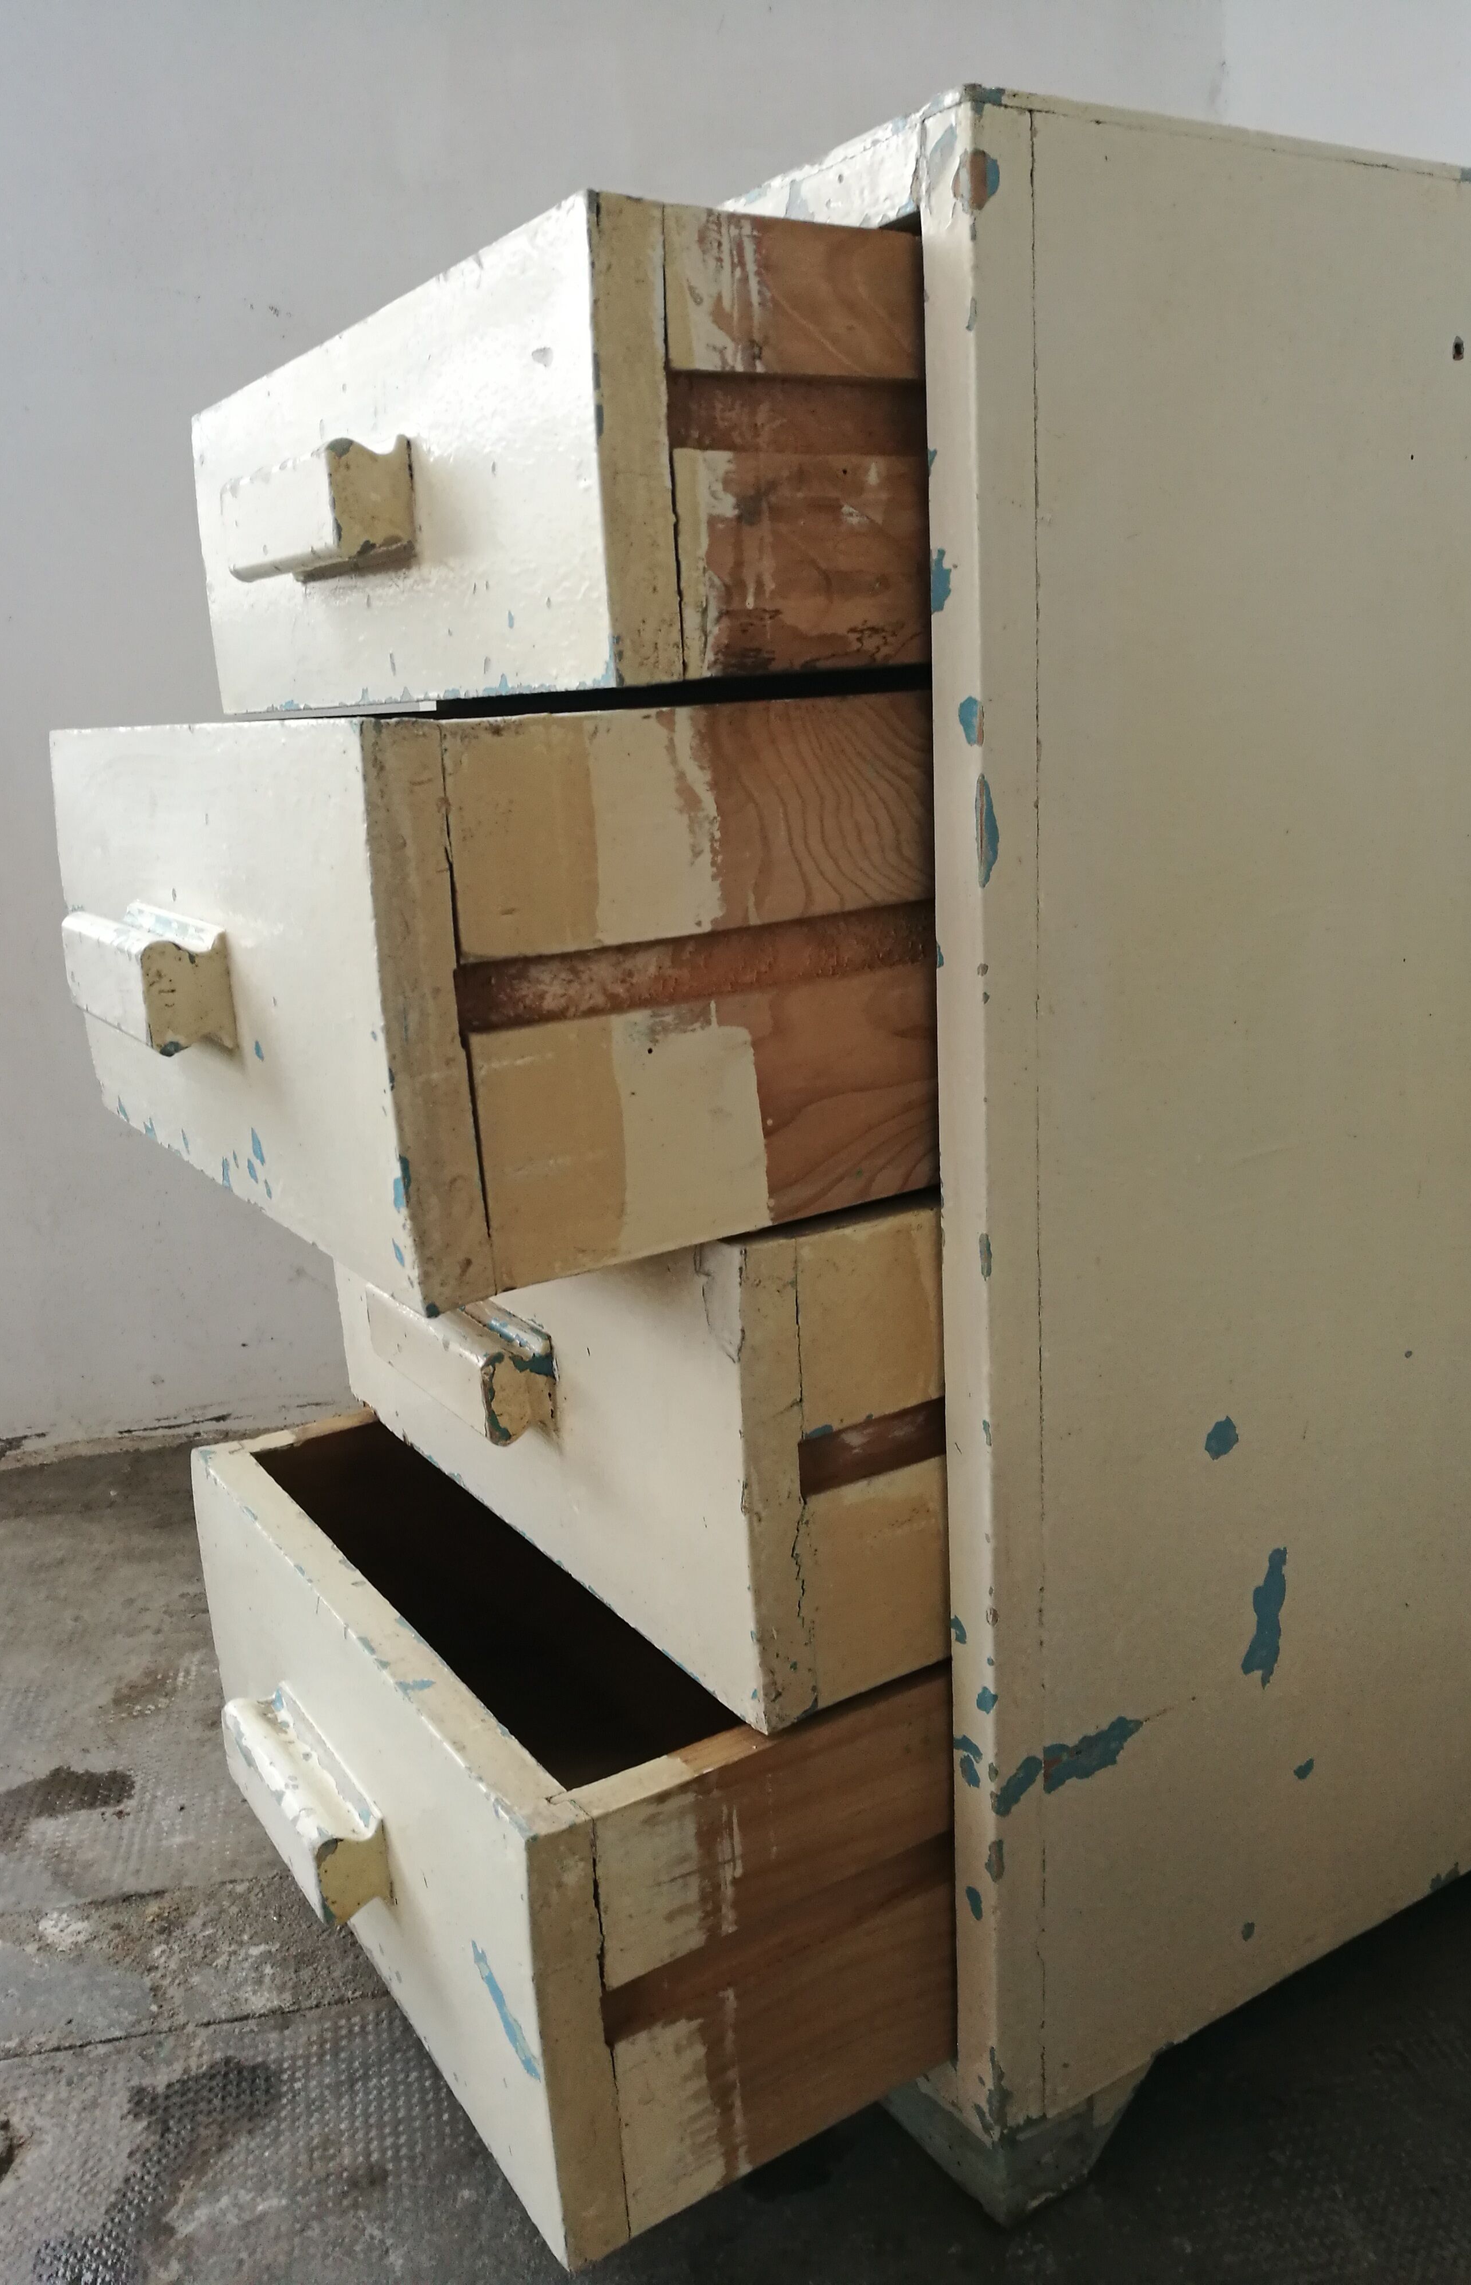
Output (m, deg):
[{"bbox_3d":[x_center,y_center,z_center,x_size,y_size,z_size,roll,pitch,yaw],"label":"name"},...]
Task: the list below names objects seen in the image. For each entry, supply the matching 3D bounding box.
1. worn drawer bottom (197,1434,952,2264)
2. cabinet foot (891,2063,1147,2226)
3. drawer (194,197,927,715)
[{"bbox_3d":[-0.037,0.274,0.932,0.416,0.187,0.435,-11,16,-30],"label":"worn drawer bottom"},{"bbox_3d":[0.127,0.439,0.840,0.091,0.046,0.100,-11,16,-30],"label":"cabinet foot"},{"bbox_3d":[-0.009,-0.286,0.828,0.416,0.145,0.435,-11,16,-30],"label":"drawer"}]

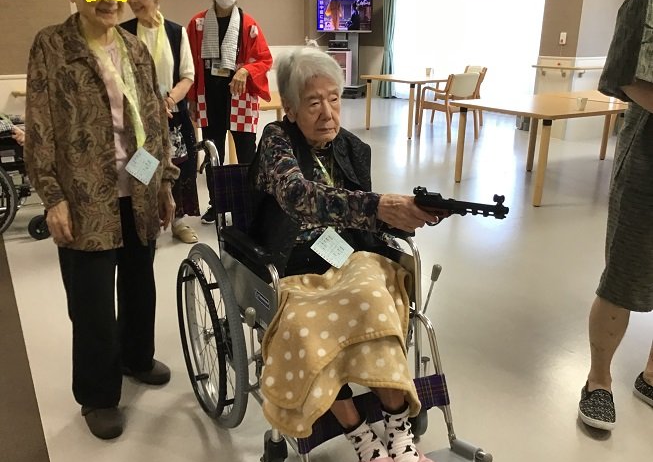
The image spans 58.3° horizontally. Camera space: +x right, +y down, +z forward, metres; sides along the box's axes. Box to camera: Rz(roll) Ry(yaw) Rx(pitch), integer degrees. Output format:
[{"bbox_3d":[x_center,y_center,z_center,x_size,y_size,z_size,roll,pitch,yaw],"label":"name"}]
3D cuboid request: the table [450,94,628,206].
[{"bbox_3d":[1.766,-0.711,4.908,1.050,0.700,1.030,-11,22,-29],"label":"table"}]

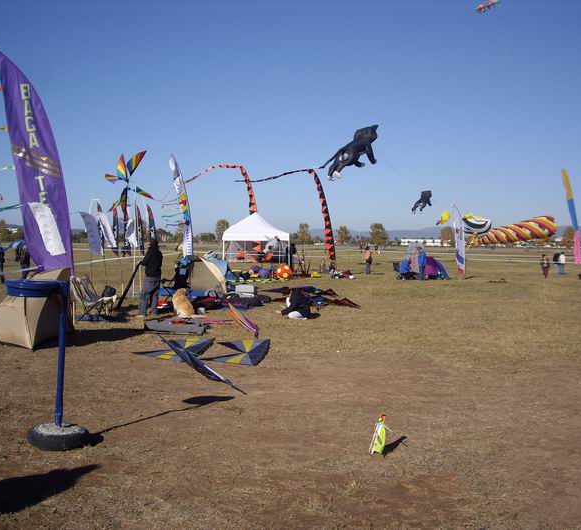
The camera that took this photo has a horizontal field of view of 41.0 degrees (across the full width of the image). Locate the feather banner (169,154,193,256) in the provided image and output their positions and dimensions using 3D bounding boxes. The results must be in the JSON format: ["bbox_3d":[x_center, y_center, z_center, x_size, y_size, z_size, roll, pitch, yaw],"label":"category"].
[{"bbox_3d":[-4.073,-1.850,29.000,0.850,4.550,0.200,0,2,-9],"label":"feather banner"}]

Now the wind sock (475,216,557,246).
[{"bbox_3d":[25.515,-4.026,88.000,9.200,2.600,2.500,-11,0,9],"label":"wind sock"}]

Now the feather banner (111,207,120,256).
[{"bbox_3d":[-12.143,-2.192,54.000,0.750,4.100,0.150,0,2,-12],"label":"feather banner"}]

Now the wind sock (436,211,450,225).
[{"bbox_3d":[13.711,-4.285,70.000,1.100,1.250,1.000,-1,2,-37],"label":"wind sock"}]

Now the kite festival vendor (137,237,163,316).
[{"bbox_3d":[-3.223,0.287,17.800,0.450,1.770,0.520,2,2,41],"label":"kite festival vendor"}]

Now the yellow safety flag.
[{"bbox_3d":[0.709,1.365,6.250,0.130,0.315,0.120,0,2,-18],"label":"yellow safety flag"}]

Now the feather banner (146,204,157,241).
[{"bbox_3d":[-9.603,-2.192,54.000,0.800,4.100,0.150,0,2,-12],"label":"feather banner"}]

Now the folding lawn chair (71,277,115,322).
[{"bbox_3d":[-4.341,0.760,17.100,0.870,0.950,0.650,0,1,-3],"label":"folding lawn chair"}]

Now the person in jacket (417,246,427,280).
[{"bbox_3d":[6.507,-0.074,38.400,0.420,1.690,0.480,1,1,6],"label":"person in jacket"}]

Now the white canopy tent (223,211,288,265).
[{"bbox_3d":[-1.703,-0.962,38.300,3.150,3.280,3.100,0,1,1],"label":"white canopy tent"}]

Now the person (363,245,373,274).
[{"bbox_3d":[4.594,-0.265,45.700,0.380,1.670,0.520,0,1,0],"label":"person"}]

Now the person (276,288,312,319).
[{"bbox_3d":[0.092,0.895,17.800,0.720,0.670,0.560,0,2,-28],"label":"person"}]

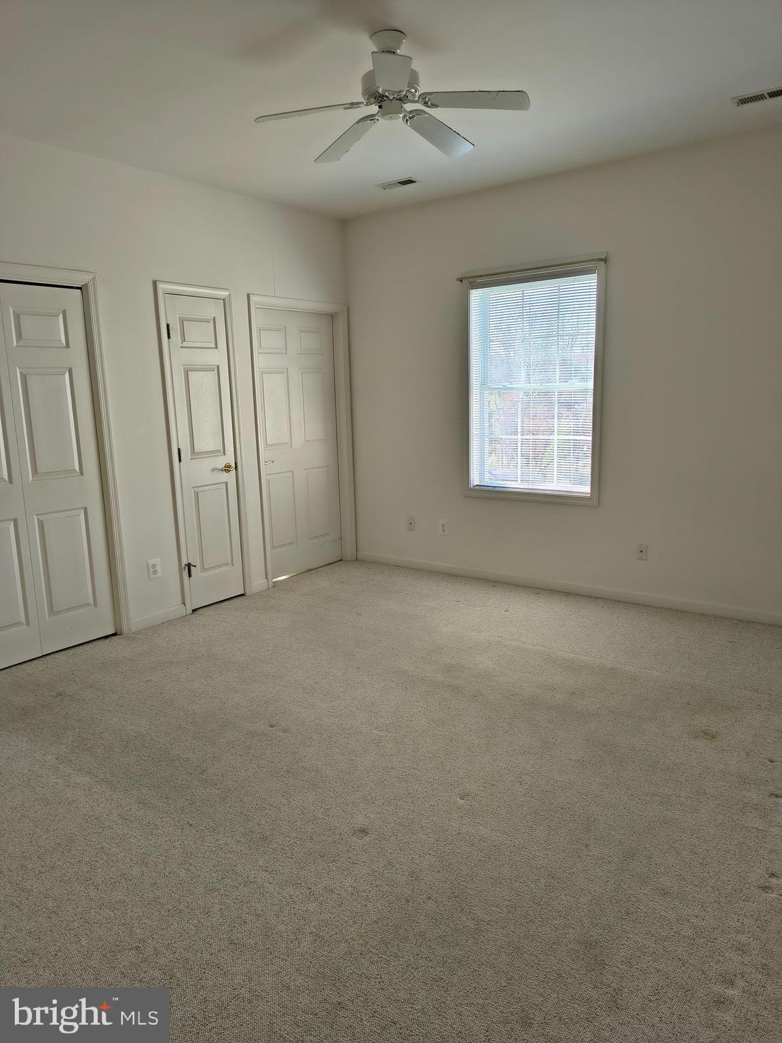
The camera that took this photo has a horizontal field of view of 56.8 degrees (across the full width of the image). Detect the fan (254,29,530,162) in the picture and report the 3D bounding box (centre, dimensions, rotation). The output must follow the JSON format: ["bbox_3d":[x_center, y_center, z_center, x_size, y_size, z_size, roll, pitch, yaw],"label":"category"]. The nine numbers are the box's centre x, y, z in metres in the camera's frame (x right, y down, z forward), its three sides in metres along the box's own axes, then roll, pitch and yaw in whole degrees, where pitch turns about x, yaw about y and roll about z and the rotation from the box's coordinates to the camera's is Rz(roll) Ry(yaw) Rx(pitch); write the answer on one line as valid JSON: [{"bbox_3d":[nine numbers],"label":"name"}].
[{"bbox_3d":[0.012,-1.694,2.795,1.030,0.310,1.030,6,13,37],"label":"fan"}]

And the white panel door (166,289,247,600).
[{"bbox_3d":[-1.237,-0.444,4.842,0.040,2.032,0.460,6,13,37],"label":"white panel door"}]

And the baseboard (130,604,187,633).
[{"bbox_3d":[-1.486,0.616,4.625,0.015,0.078,0.400,6,13,37],"label":"baseboard"}]

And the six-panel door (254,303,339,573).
[{"bbox_3d":[-0.740,-0.595,5.624,0.040,2.027,0.900,6,13,37],"label":"six-panel door"}]

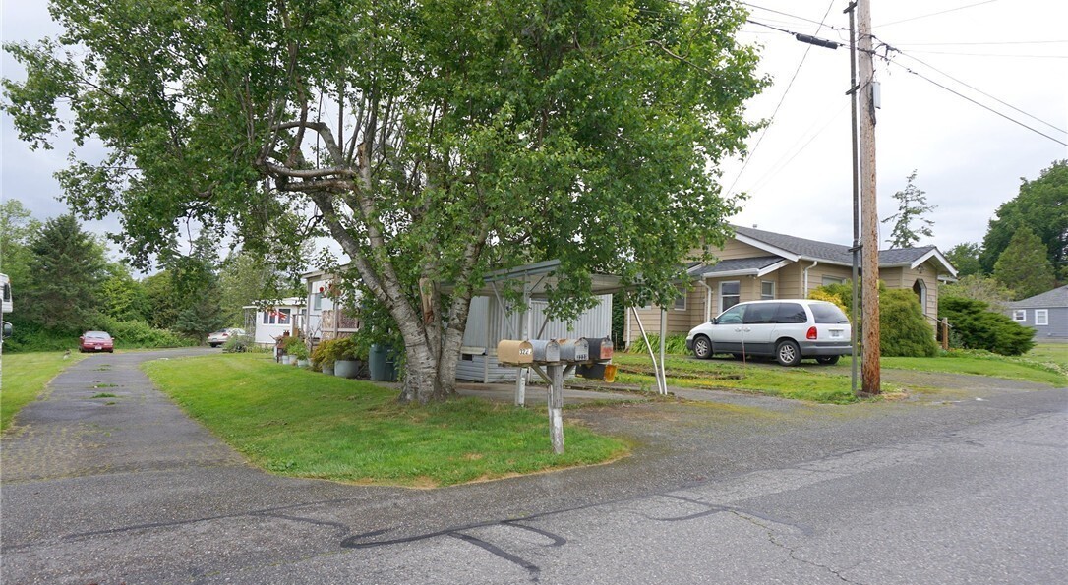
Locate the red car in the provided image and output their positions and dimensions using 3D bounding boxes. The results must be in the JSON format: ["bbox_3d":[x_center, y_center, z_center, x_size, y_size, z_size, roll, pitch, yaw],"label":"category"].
[{"bbox_3d":[-27.331,3.020,44.390,1.800,1.290,4.650,3,-3,-36],"label":"red car"}]

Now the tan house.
[{"bbox_3d":[10.383,-0.011,27.775,11.600,4.750,8.800,5,-4,-36],"label":"tan house"}]

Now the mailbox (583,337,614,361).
[{"bbox_3d":[0.737,0.667,8.400,0.170,0.225,0.480,4,-4,-29],"label":"mailbox"}]

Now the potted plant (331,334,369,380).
[{"bbox_3d":[-4.845,1.672,18.900,0.950,1.180,0.980,5,-4,-36],"label":"potted plant"}]

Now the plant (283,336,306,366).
[{"bbox_3d":[-7.975,1.965,23.700,0.830,0.980,0.830,5,-4,-36],"label":"plant"}]

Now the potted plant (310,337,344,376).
[{"bbox_3d":[-5.790,1.797,20.000,0.900,1.100,0.930,5,-4,-36],"label":"potted plant"}]

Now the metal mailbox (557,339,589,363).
[{"bbox_3d":[0.403,0.639,7.952,0.175,0.232,0.490,1,-3,-30],"label":"metal mailbox"}]

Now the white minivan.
[{"bbox_3d":[6.660,1.140,20.780,1.920,1.750,4.780,2,-2,-34],"label":"white minivan"}]

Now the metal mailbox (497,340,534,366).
[{"bbox_3d":[-0.202,0.640,7.612,0.175,0.232,0.490,1,-3,-30],"label":"metal mailbox"}]

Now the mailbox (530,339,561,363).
[{"bbox_3d":[0.085,0.634,7.782,0.175,0.232,0.490,1,-3,-30],"label":"mailbox"}]

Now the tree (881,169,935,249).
[{"bbox_3d":[27.272,-2.407,52.000,4.600,13.200,4.600,5,-4,-36],"label":"tree"}]

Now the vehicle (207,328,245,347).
[{"bbox_3d":[-23.614,3.543,56.054,1.780,1.400,4.700,1,-3,9],"label":"vehicle"}]

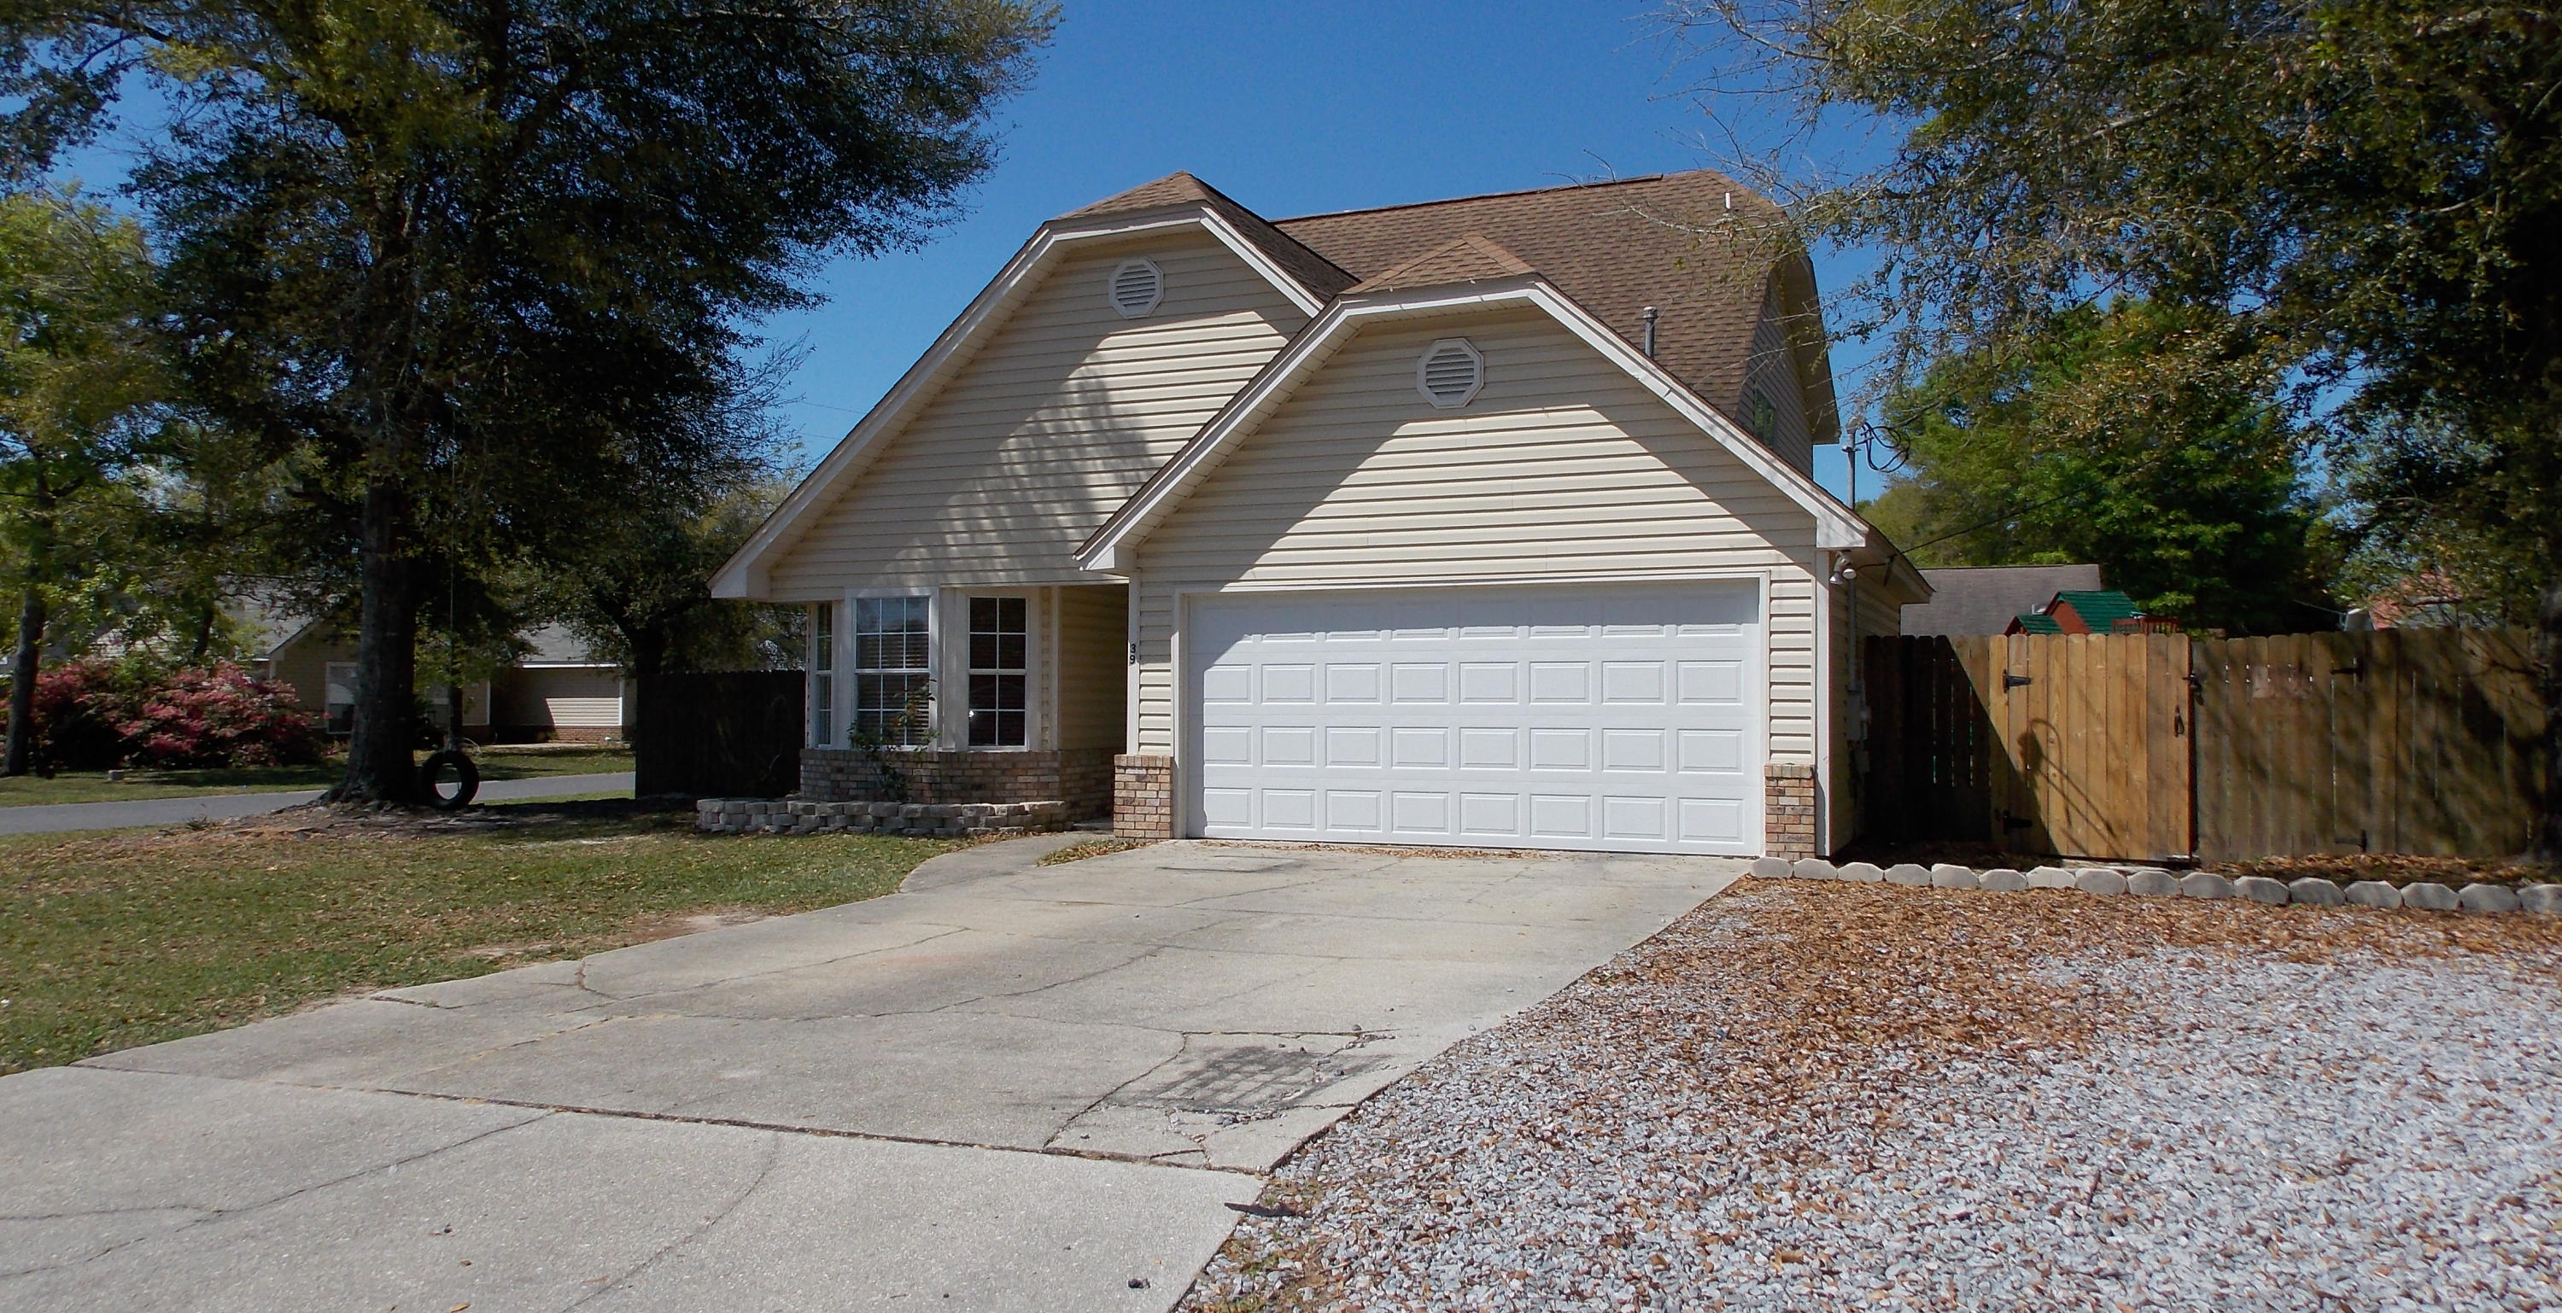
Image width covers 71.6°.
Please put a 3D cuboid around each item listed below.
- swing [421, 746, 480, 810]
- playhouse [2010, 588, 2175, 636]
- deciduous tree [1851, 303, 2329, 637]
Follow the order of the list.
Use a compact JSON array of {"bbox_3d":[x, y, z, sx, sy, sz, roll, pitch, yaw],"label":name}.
[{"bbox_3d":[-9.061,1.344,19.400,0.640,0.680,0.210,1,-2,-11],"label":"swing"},{"bbox_3d":[13.250,0.527,29.000,2.800,3.200,2.200,1,-2,-17],"label":"playhouse"},{"bbox_3d":[20.662,-3.107,45.000,11.800,11.700,11.300,-1,-2,24],"label":"deciduous tree"}]

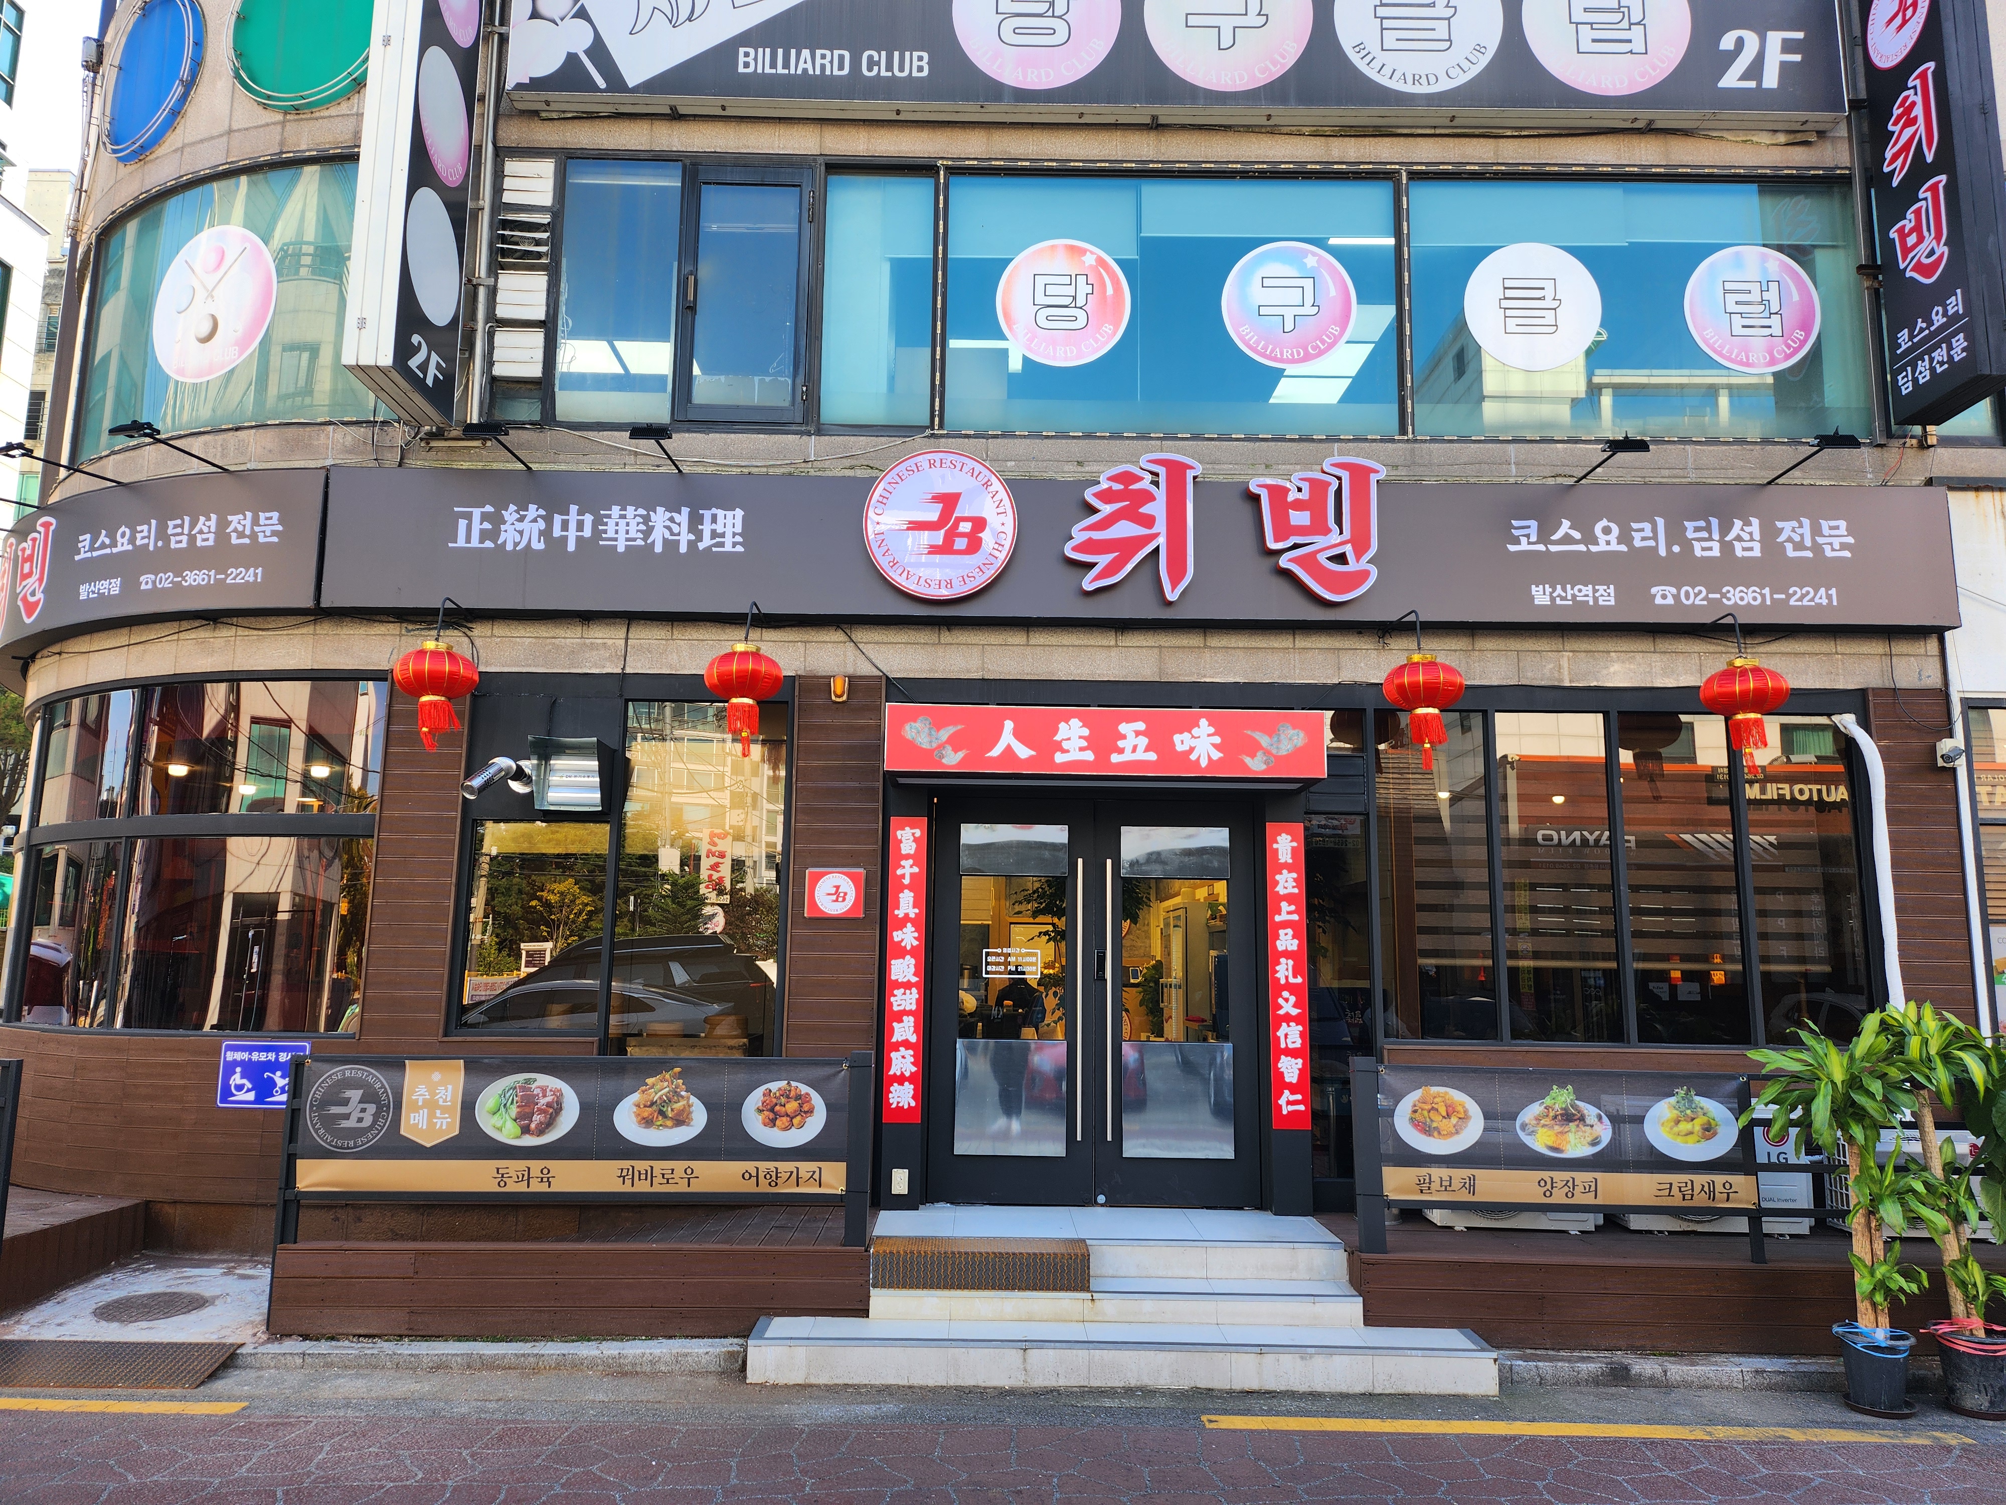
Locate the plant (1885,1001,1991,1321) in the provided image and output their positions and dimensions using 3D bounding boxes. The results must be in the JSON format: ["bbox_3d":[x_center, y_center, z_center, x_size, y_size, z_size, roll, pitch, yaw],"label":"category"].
[{"bbox_3d":[3.936,1.797,5.763,0.540,1.500,0.500,1,-9,0],"label":"plant"}]

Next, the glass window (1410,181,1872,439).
[{"bbox_3d":[3.700,-2.584,8.150,2.625,1.572,0.070,1,-8,0],"label":"glass window"}]

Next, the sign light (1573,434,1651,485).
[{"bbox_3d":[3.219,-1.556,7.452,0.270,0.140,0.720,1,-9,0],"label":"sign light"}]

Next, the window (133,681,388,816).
[{"bbox_3d":[-4.250,-0.024,7.883,1.609,0.756,0.150,-1,-8,13],"label":"window"}]

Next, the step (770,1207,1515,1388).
[{"bbox_3d":[0.510,2.550,6.629,3.170,0.479,1.434,1,-8,0],"label":"step"}]

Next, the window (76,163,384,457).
[{"bbox_3d":[-4.765,-2.684,8.554,2.640,1.620,0.300,-2,-9,21],"label":"window"}]

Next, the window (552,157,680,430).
[{"bbox_3d":[-2.248,-2.699,8.176,0.668,1.616,0.070,1,-8,0],"label":"window"}]

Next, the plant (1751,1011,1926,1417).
[{"bbox_3d":[3.396,1.847,5.690,0.680,1.560,0.640,0,-9,0],"label":"plant"}]

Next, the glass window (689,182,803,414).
[{"bbox_3d":[-1.519,-2.693,8.240,0.616,1.463,0.080,0,-9,0],"label":"glass window"}]

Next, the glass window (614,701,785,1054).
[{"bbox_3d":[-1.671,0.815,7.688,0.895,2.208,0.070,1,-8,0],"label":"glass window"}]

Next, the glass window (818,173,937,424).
[{"bbox_3d":[-0.731,-2.644,8.176,0.660,1.570,0.100,1,-9,0],"label":"glass window"}]

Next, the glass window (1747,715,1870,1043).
[{"bbox_3d":[4.420,0.687,7.662,0.593,1.817,0.080,0,-9,0],"label":"glass window"}]

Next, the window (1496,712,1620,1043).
[{"bbox_3d":[3.063,0.671,7.673,0.612,1.823,0.080,0,-9,0],"label":"window"}]

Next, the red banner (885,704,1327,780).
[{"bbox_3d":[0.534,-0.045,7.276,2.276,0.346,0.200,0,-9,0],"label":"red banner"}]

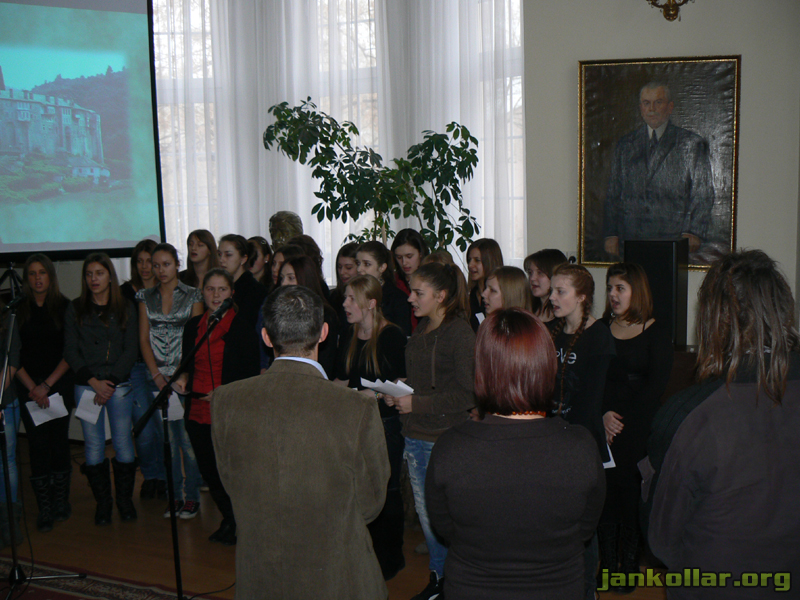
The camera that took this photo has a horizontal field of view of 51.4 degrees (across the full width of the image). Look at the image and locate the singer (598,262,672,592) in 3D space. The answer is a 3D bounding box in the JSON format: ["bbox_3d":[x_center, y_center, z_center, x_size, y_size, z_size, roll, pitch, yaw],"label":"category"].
[{"bbox_3d":[1.181,0.628,4.185,0.440,1.634,0.340,3,7,30],"label":"singer"}]

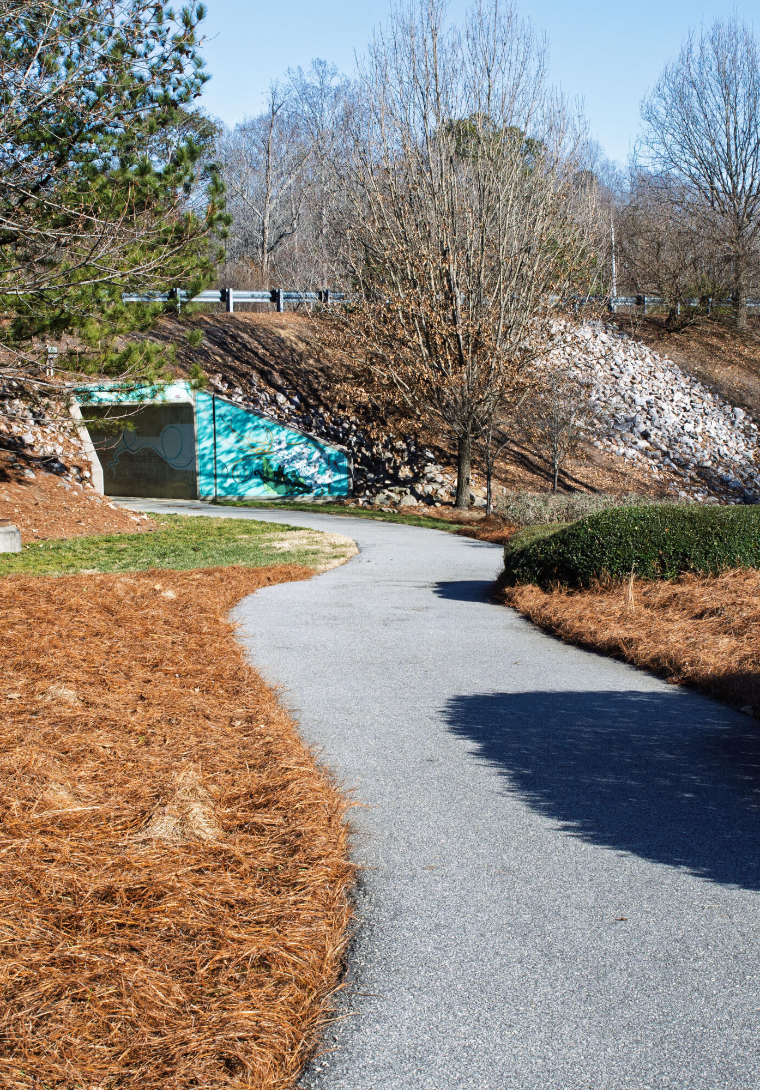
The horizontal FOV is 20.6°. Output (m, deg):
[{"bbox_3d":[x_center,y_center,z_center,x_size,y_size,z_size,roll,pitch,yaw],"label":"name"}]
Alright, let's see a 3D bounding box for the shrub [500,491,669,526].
[{"bbox_3d":[3.607,-0.633,36.300,3.100,0.620,1.700,-1,3,0],"label":"shrub"}]

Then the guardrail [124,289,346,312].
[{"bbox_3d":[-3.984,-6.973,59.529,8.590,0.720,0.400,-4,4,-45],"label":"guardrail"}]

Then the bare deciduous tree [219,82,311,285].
[{"bbox_3d":[-5.503,-16.944,100.000,4.400,10.500,4.400,-1,3,0],"label":"bare deciduous tree"}]

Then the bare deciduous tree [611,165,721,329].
[{"bbox_3d":[9.774,-10.104,71.200,3.600,5.300,3.600,-1,3,0],"label":"bare deciduous tree"}]

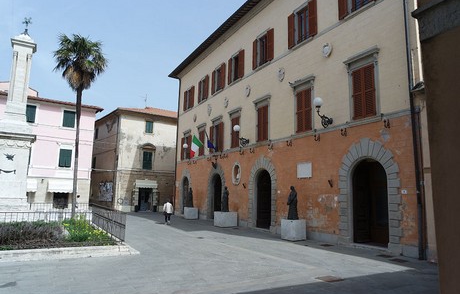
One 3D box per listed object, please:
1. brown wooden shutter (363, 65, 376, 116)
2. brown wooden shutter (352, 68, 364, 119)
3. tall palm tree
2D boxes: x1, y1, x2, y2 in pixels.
[{"bbox_3d":[5.922,-2.390,13.026,0.050,2.237,0.582,7,-10,-30],"label":"brown wooden shutter"},{"bbox_3d":[5.640,-2.323,13.507,0.050,2.237,0.582,7,-10,-30],"label":"brown wooden shutter"},{"bbox_3d":[-10.440,-1.483,20.673,3.650,12.856,3.650,1,-8,0],"label":"tall palm tree"}]

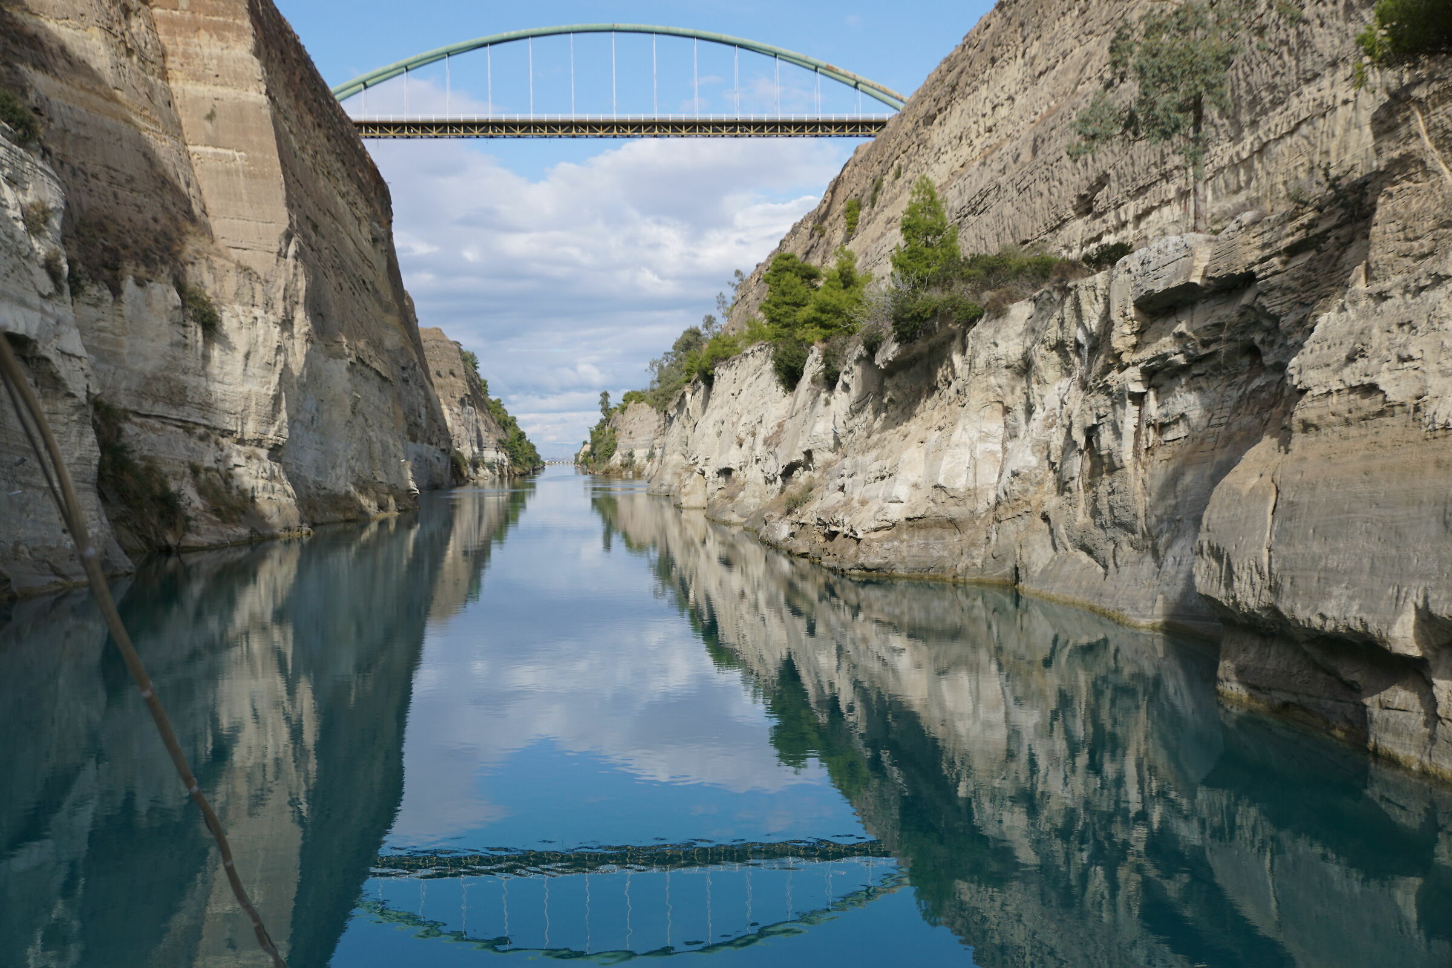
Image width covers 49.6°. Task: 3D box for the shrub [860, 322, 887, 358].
[{"bbox_3d":[6.520,-6.340,69.500,1.150,1.550,1.200,-1,1,3],"label":"shrub"}]

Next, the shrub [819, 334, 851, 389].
[{"bbox_3d":[5.410,-6.140,78.500,1.590,2.770,1.600,-1,1,3],"label":"shrub"}]

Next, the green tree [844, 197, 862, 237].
[{"bbox_3d":[12.820,-26.780,158.000,1.820,3.880,1.900,-1,1,3],"label":"green tree"}]

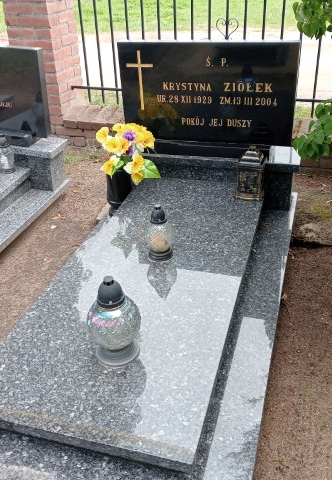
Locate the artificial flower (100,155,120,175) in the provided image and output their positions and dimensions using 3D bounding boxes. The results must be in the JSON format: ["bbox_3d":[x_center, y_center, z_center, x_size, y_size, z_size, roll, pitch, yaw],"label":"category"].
[{"bbox_3d":[-0.289,-0.386,2.640,0.097,0.092,0.075,24,52,36],"label":"artificial flower"}]

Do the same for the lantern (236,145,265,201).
[{"bbox_3d":[0.408,-0.336,2.507,0.125,0.250,0.125,7,32,15],"label":"lantern"}]

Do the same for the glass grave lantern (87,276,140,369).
[{"bbox_3d":[-0.174,0.251,1.692,0.183,0.318,0.183,-2,32,1],"label":"glass grave lantern"}]

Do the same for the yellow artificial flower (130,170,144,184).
[{"bbox_3d":[-0.150,-0.318,2.631,0.071,0.071,0.070,-1,54,3],"label":"yellow artificial flower"}]

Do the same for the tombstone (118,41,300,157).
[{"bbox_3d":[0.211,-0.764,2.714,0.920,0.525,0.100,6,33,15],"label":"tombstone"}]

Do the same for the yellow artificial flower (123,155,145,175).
[{"bbox_3d":[-0.161,-0.386,2.640,0.102,0.097,0.070,-4,35,-1],"label":"yellow artificial flower"}]

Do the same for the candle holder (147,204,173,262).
[{"bbox_3d":[-0.028,-0.038,2.204,0.107,0.247,0.107,-2,32,1],"label":"candle holder"}]

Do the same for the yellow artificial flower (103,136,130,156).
[{"bbox_3d":[-0.236,-0.446,2.465,0.115,0.095,0.070,-2,16,0],"label":"yellow artificial flower"}]

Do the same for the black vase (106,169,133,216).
[{"bbox_3d":[-0.237,-0.252,2.662,0.140,0.270,0.140,-2,31,1],"label":"black vase"}]

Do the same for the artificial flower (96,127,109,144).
[{"bbox_3d":[-0.308,-0.507,2.509,0.080,0.090,0.060,10,18,20],"label":"artificial flower"}]

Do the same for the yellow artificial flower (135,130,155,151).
[{"bbox_3d":[-0.099,-0.482,2.505,0.095,0.095,0.060,-20,20,-27],"label":"yellow artificial flower"}]

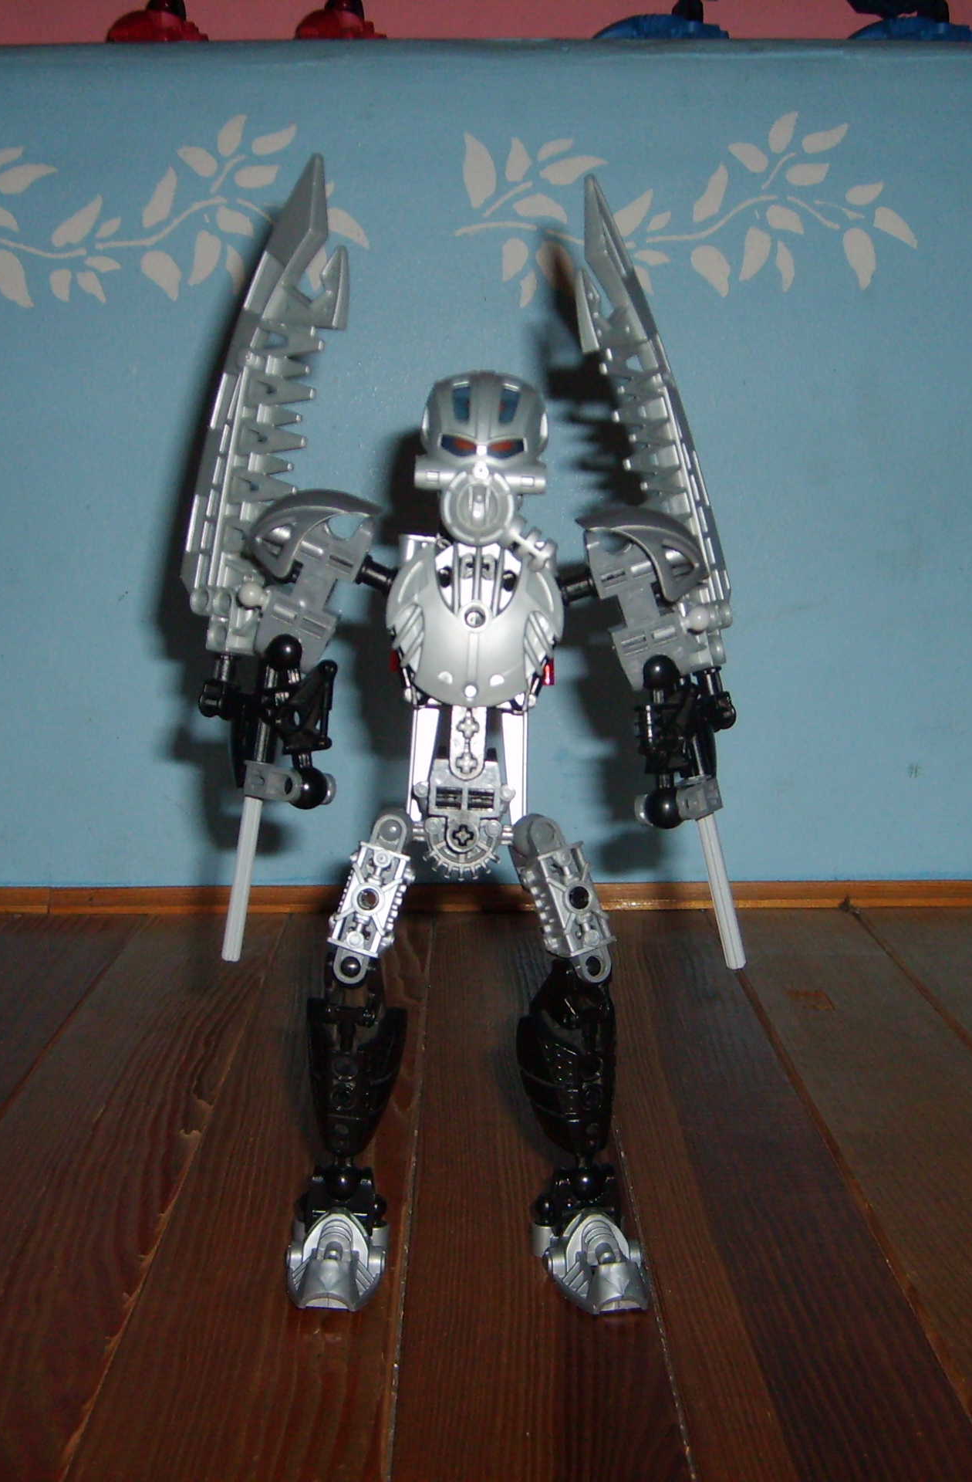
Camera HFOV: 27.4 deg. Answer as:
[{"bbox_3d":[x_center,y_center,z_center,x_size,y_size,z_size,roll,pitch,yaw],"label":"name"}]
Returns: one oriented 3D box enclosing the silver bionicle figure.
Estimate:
[{"bbox_3d":[-0.006,-0.004,0.483,0.136,0.268,0.088,0,8,0],"label":"silver bionicle figure"}]

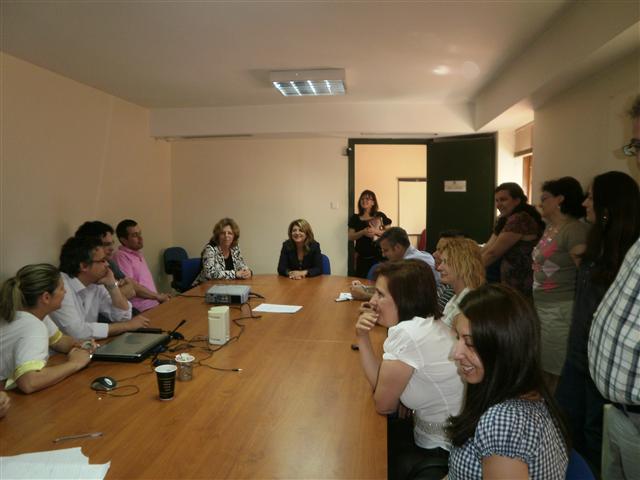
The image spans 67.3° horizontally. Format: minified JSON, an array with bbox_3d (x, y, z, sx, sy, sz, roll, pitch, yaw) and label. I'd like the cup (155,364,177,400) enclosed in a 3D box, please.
[{"bbox_3d":[-0.605,0.565,1.895,0.086,0.117,0.086,0,5,0],"label":"cup"}]

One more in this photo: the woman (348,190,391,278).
[{"bbox_3d":[0.545,0.232,5.393,0.470,1.580,0.350,1,5,6],"label":"woman"}]

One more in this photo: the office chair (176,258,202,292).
[{"bbox_3d":[-1.120,0.634,4.727,0.570,0.910,0.580,-2,6,-21],"label":"office chair"}]

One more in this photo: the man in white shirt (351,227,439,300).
[{"bbox_3d":[0.620,0.533,3.744,0.820,1.280,0.520,0,5,0],"label":"man in white shirt"}]

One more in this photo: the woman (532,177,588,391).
[{"bbox_3d":[1.438,0.456,2.880,0.310,1.630,0.450,0,5,1],"label":"woman"}]

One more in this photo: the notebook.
[{"bbox_3d":[-0.940,0.533,2.418,0.250,0.040,0.360,0,5,5],"label":"notebook"}]

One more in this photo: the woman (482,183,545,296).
[{"bbox_3d":[1.270,0.404,3.401,0.520,1.600,0.480,0,5,-3],"label":"woman"}]

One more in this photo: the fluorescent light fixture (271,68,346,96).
[{"bbox_3d":[-0.074,-1.417,4.356,0.610,0.090,0.610,1,5,7],"label":"fluorescent light fixture"}]

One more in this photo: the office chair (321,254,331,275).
[{"bbox_3d":[-0.144,0.616,5.053,0.560,0.900,0.580,1,5,6],"label":"office chair"}]

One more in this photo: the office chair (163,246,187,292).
[{"bbox_3d":[-1.380,0.573,5.073,0.600,0.960,0.600,-2,6,-22],"label":"office chair"}]

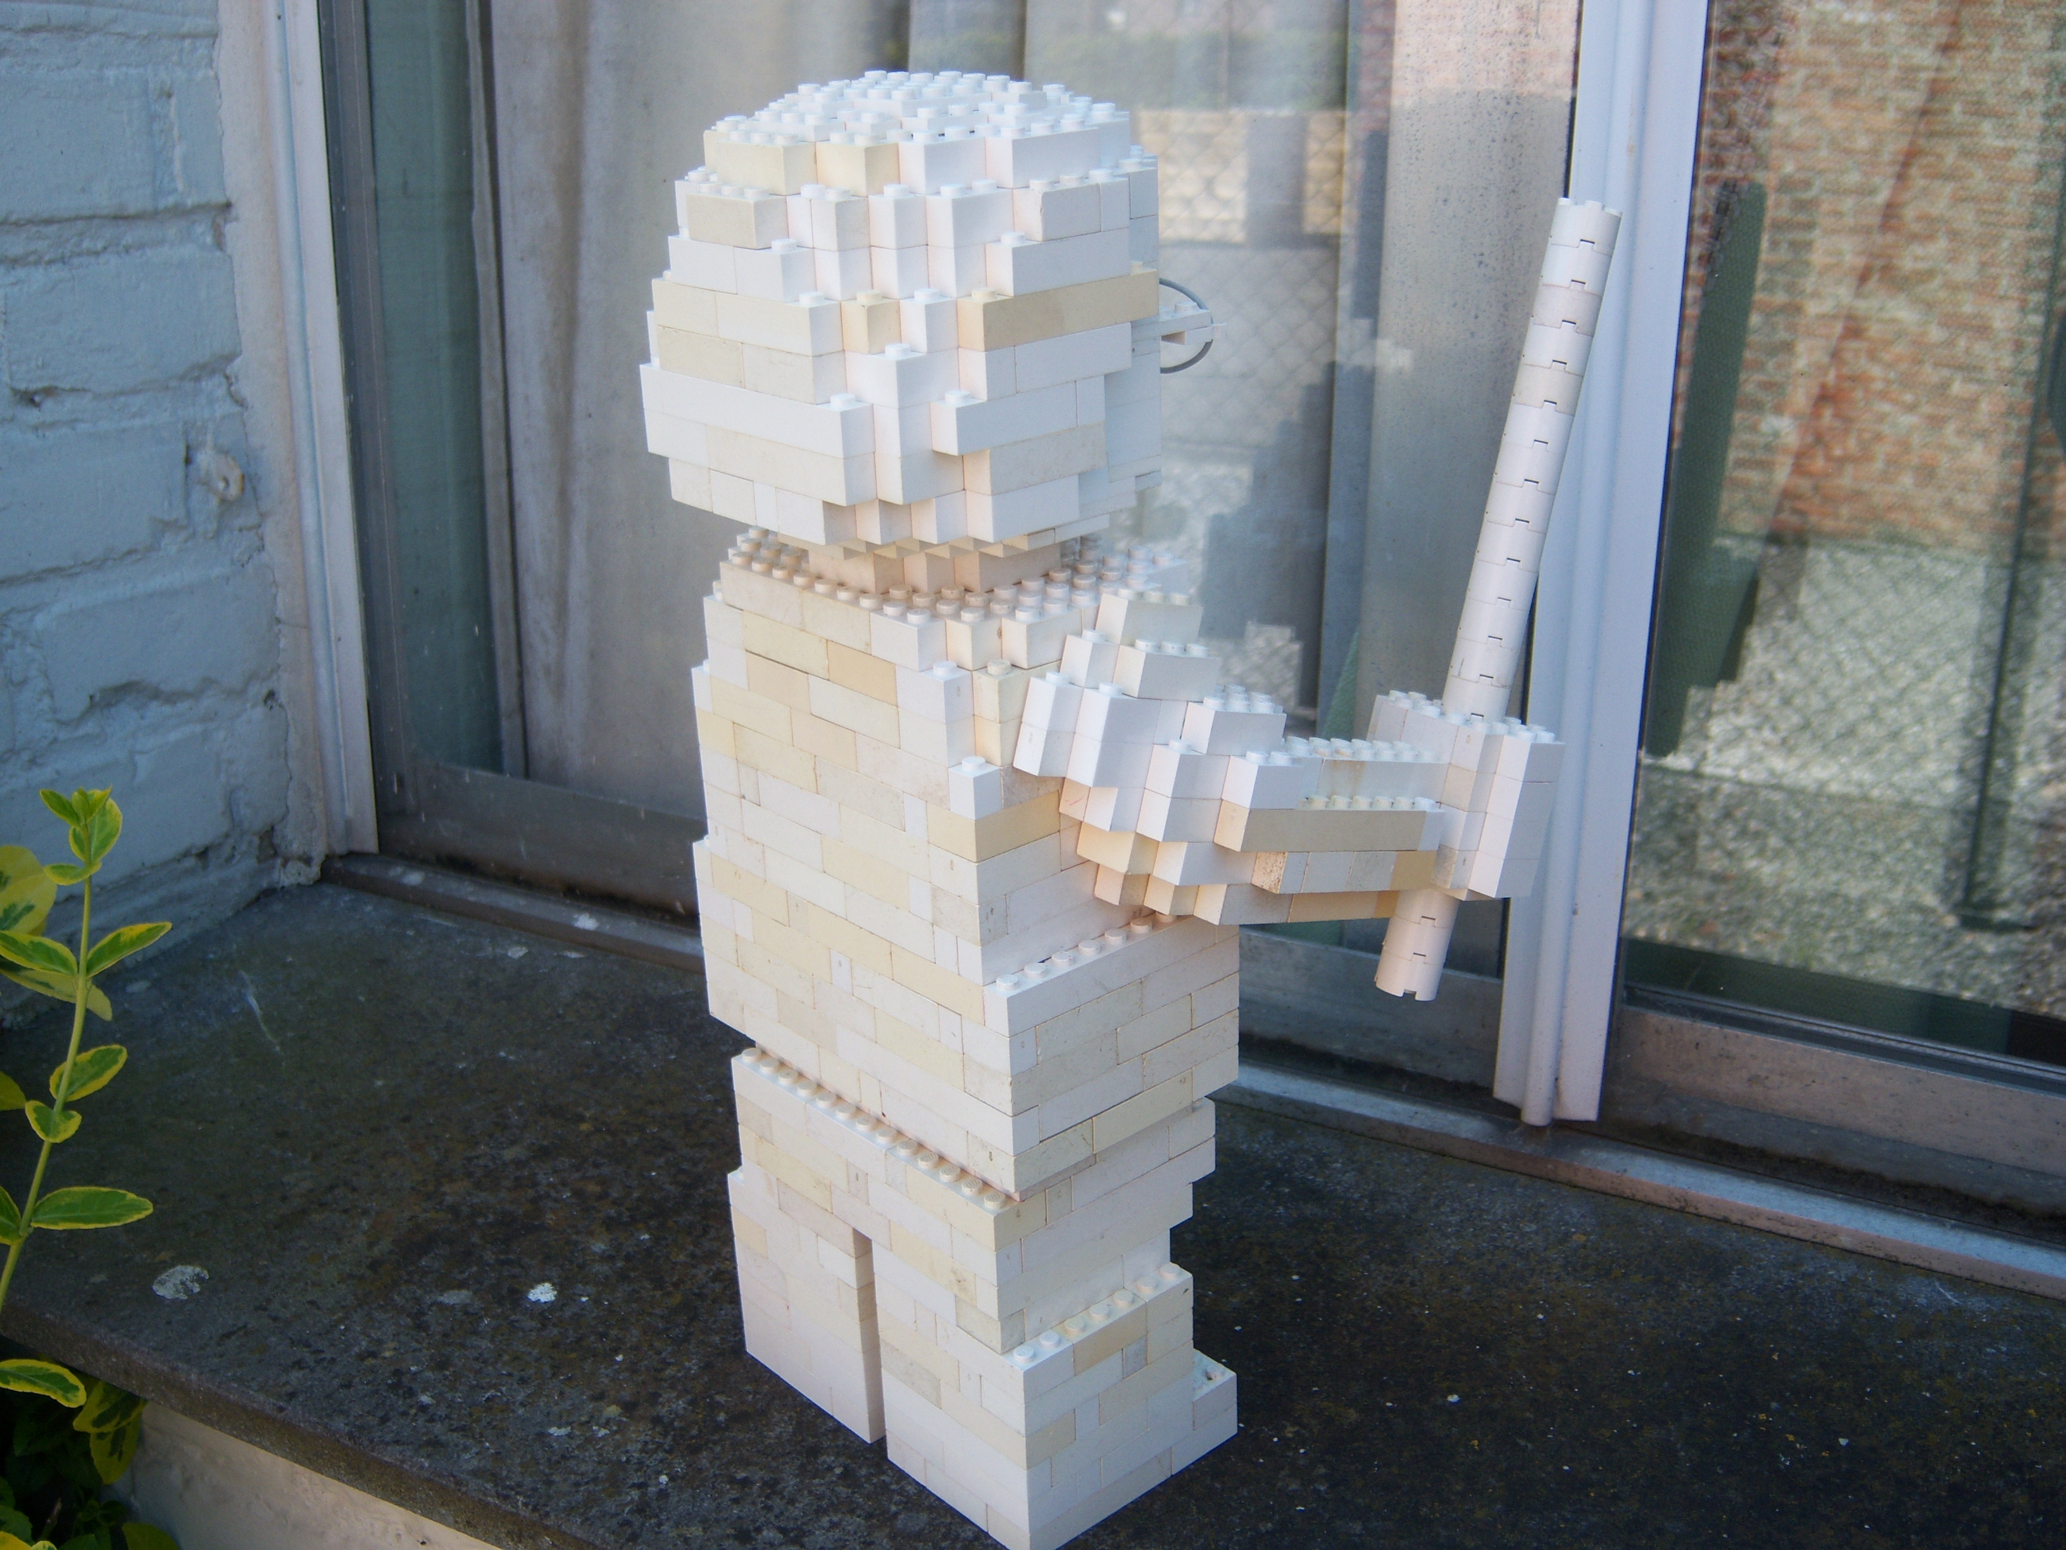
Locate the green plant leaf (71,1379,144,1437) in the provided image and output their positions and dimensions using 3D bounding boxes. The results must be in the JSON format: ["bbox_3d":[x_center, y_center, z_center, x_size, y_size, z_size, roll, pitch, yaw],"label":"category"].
[{"bbox_3d":[-0.274,0.186,0.645,0.032,0.007,0.017,-36,45,-28],"label":"green plant leaf"}]

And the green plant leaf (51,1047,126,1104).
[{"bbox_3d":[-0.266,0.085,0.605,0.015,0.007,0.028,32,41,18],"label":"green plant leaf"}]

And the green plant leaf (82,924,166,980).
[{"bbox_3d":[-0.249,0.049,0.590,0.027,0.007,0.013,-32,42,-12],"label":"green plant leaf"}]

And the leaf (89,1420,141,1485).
[{"bbox_3d":[-0.278,0.200,0.650,0.016,0.031,0.007,9,-9,-20],"label":"leaf"}]

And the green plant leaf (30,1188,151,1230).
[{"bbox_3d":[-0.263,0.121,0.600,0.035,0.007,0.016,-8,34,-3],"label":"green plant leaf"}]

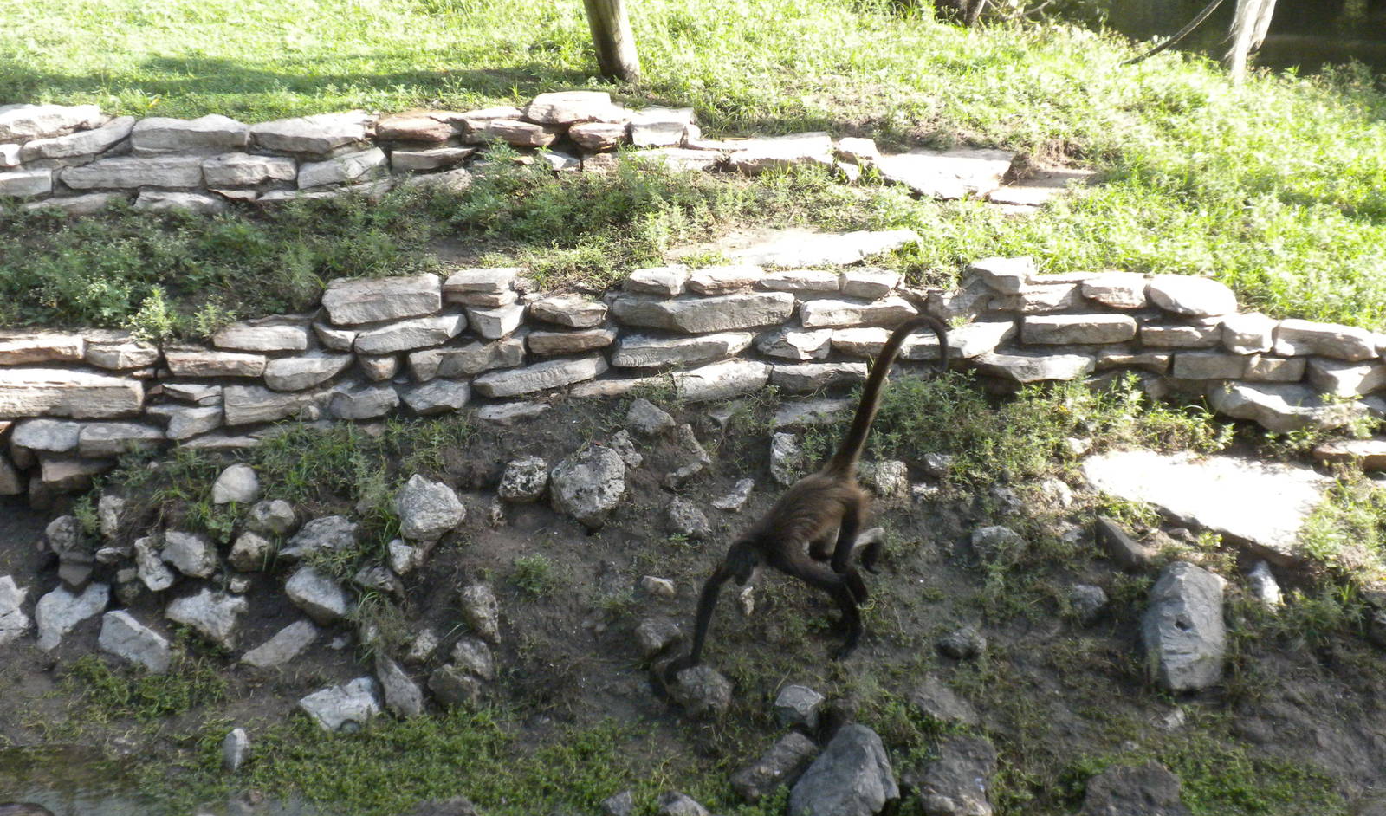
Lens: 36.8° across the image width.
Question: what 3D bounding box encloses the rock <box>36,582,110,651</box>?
[{"bbox_3d":[-1.955,0.657,6.560,0.235,0.207,0.153,0,18,0],"label":"rock"}]

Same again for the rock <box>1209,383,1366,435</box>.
[{"bbox_3d":[2.112,0.002,7.389,0.550,0.102,0.281,6,21,16],"label":"rock"}]

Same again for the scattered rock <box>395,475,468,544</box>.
[{"bbox_3d":[-0.915,0.351,7.252,0.244,0.182,0.212,-3,20,-7],"label":"scattered rock"}]

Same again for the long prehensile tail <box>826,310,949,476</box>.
[{"bbox_3d":[0.557,-0.043,5.970,0.350,0.470,0.150,-6,19,-19],"label":"long prehensile tail"}]

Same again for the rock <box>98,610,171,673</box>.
[{"bbox_3d":[-1.863,0.779,6.950,0.265,0.110,0.130,30,50,29],"label":"rock"}]

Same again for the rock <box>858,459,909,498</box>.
[{"bbox_3d":[0.662,0.246,7.231,0.173,0.096,0.141,2,20,5],"label":"rock"}]

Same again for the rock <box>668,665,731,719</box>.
[{"bbox_3d":[0.022,0.835,6.131,0.188,0.154,0.160,0,18,0],"label":"rock"}]

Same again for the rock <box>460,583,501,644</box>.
[{"bbox_3d":[-0.608,0.587,5.952,0.118,0.162,0.136,0,18,0],"label":"rock"}]

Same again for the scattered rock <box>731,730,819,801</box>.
[{"bbox_3d":[0.252,1.121,6.500,0.125,0.110,0.315,34,52,32],"label":"scattered rock"}]

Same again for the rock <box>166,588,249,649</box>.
[{"bbox_3d":[-1.410,0.612,6.038,0.236,0.164,0.154,0,18,0],"label":"rock"}]

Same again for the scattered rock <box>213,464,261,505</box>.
[{"bbox_3d":[-1.497,0.252,6.821,0.160,0.125,0.136,0,18,0],"label":"scattered rock"}]

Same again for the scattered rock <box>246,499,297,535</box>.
[{"bbox_3d":[-1.480,0.384,7.314,0.175,0.082,0.143,-4,20,-12],"label":"scattered rock"}]

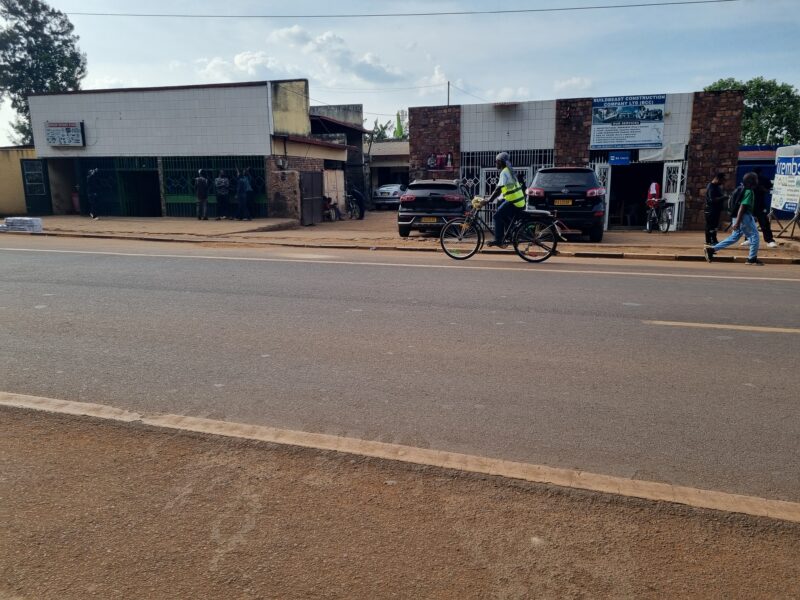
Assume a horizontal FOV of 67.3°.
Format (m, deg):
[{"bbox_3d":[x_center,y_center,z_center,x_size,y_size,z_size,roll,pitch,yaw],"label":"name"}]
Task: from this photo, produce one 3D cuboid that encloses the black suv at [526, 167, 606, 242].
[{"bbox_3d":[4.460,-2.583,16.154,1.890,1.750,4.660,2,11,15],"label":"black suv"}]

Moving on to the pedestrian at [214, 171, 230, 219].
[{"bbox_3d":[-6.131,-3.610,20.789,0.500,1.680,0.360,2,12,13],"label":"pedestrian"}]

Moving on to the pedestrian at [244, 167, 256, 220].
[{"bbox_3d":[-5.150,-3.630,20.497,0.500,1.720,0.400,2,11,15],"label":"pedestrian"}]

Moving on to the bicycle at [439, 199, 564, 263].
[{"bbox_3d":[1.650,-1.172,9.951,1.950,1.050,0.580,3,12,17],"label":"bicycle"}]

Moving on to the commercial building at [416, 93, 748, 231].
[{"bbox_3d":[6.031,-4.805,22.197,9.671,3.889,8.000,2,11,15],"label":"commercial building"}]

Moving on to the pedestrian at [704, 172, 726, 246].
[{"bbox_3d":[7.222,-2.095,13.753,0.480,1.640,0.470,1,12,5],"label":"pedestrian"}]

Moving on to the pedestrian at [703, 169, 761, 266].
[{"bbox_3d":[5.562,-1.383,9.994,0.880,1.510,0.480,2,11,17],"label":"pedestrian"}]

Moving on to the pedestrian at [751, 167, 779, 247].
[{"bbox_3d":[7.681,-1.981,12.777,0.620,1.700,0.500,2,11,13],"label":"pedestrian"}]

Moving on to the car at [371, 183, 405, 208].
[{"bbox_3d":[-0.251,-6.020,35.107,1.730,1.430,4.500,3,12,16],"label":"car"}]

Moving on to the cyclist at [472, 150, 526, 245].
[{"bbox_3d":[1.646,-1.627,9.857,0.850,1.560,0.500,3,12,17],"label":"cyclist"}]

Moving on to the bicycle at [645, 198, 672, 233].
[{"bbox_3d":[7.399,-2.459,17.221,0.580,1.000,1.650,8,14,35],"label":"bicycle"}]

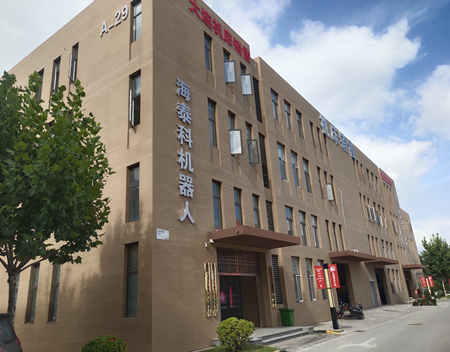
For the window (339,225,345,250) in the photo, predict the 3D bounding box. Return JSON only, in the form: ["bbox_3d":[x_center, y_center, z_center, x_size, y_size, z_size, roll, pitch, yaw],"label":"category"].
[{"bbox_3d":[10.640,5.779,35.904,0.150,2.554,0.818,-16,-22,31],"label":"window"}]

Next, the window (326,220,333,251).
[{"bbox_3d":[8.731,5.040,33.233,0.150,2.554,0.762,-16,-22,31],"label":"window"}]

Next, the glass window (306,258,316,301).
[{"bbox_3d":[6.100,7.384,27.993,0.150,2.912,1.266,-16,-22,31],"label":"glass window"}]

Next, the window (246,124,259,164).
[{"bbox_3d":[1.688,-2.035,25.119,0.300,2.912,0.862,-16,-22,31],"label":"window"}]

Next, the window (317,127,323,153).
[{"bbox_3d":[8.981,-3.337,37.463,0.150,2.576,0.806,-16,-22,31],"label":"window"}]

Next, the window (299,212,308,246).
[{"bbox_3d":[5.837,3.923,29.182,0.150,2.542,1.266,-16,-22,31],"label":"window"}]

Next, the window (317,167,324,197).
[{"bbox_3d":[8.382,0.657,34.689,0.150,2.856,0.818,-16,-22,31],"label":"window"}]

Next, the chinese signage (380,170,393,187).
[{"bbox_3d":[24.962,0.550,60.469,0.150,1.075,6.832,-16,-22,31],"label":"chinese signage"}]

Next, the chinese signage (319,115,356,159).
[{"bbox_3d":[12.151,-3.941,41.900,0.200,1.978,9.947,-16,-22,32],"label":"chinese signage"}]

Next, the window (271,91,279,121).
[{"bbox_3d":[3.910,-5.447,30.371,0.120,2.369,1.242,-16,-22,32],"label":"window"}]

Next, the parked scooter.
[{"bbox_3d":[8.401,8.963,26.300,1.800,1.130,0.700,-16,-22,32],"label":"parked scooter"}]

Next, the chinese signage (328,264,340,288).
[{"bbox_3d":[5.849,5.367,21.033,0.440,1.232,0.040,-16,-22,31],"label":"chinese signage"}]

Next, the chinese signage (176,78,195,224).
[{"bbox_3d":[-1.828,-1.350,18.394,0.140,7.100,1.050,-16,-22,32],"label":"chinese signage"}]

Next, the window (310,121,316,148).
[{"bbox_3d":[7.682,-3.543,34.370,0.180,2.400,0.800,-16,-22,32],"label":"window"}]

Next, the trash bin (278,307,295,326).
[{"bbox_3d":[3.584,8.216,22.890,0.700,1.000,0.580,-16,-22,32],"label":"trash bin"}]

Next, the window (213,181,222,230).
[{"bbox_3d":[-0.370,1.499,20.645,0.120,2.518,0.874,-16,-22,32],"label":"window"}]

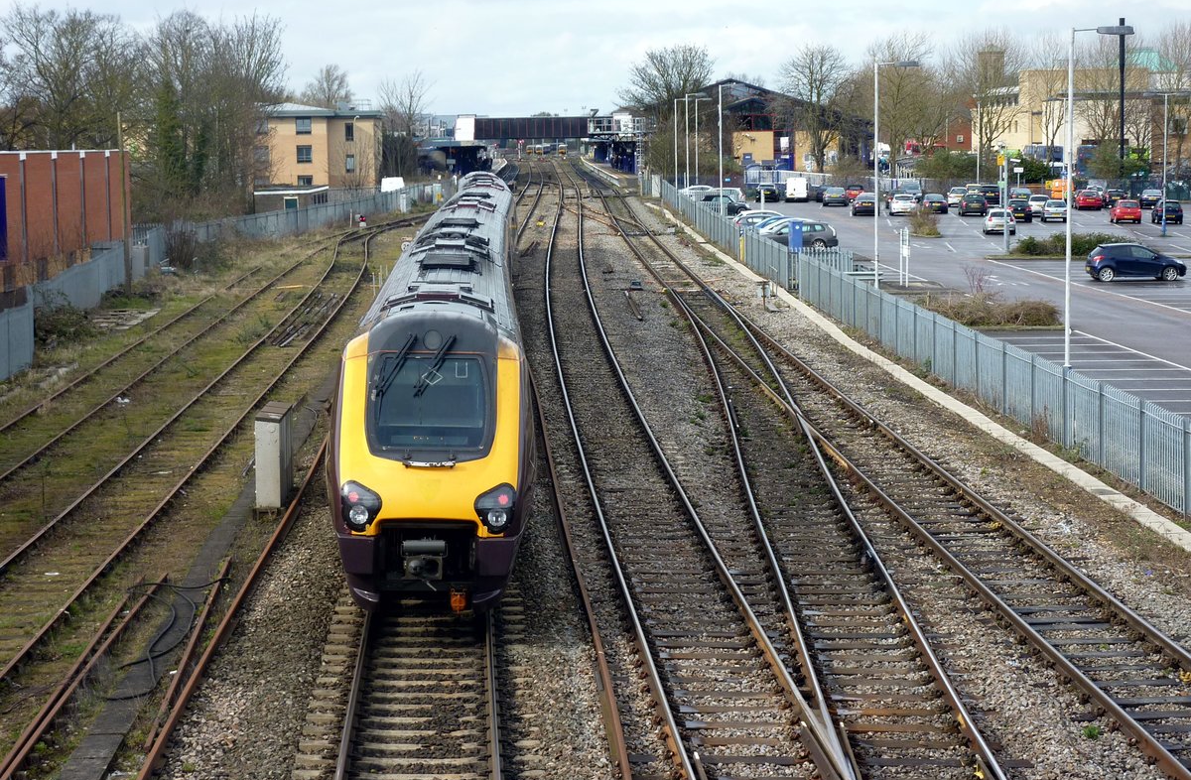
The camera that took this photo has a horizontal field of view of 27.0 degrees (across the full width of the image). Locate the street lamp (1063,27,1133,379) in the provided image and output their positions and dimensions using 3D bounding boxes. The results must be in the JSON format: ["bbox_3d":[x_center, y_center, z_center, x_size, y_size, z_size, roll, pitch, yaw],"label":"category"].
[{"bbox_3d":[9.949,-3.148,49.000,1.270,8.180,0.330,-1,6,-2],"label":"street lamp"}]

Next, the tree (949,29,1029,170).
[{"bbox_3d":[39.217,-28.513,247.173,7.900,15.200,7.900,-1,6,0],"label":"tree"}]

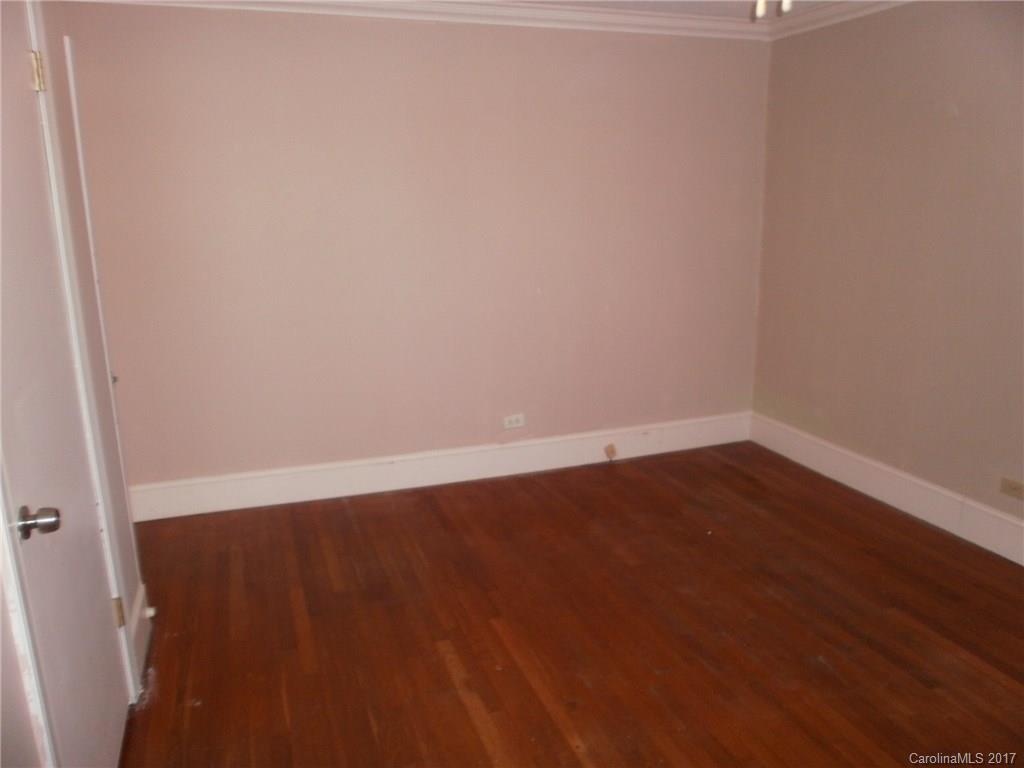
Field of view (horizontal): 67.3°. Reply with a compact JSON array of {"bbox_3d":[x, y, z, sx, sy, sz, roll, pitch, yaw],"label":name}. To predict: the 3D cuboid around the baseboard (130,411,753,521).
[{"bbox_3d":[-0.176,0.426,4.315,3.552,0.185,0.025,-5,14,-18],"label":"baseboard"}]

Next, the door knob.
[{"bbox_3d":[-0.943,0.275,1.543,0.066,0.065,0.065,-5,14,-18],"label":"door knob"}]

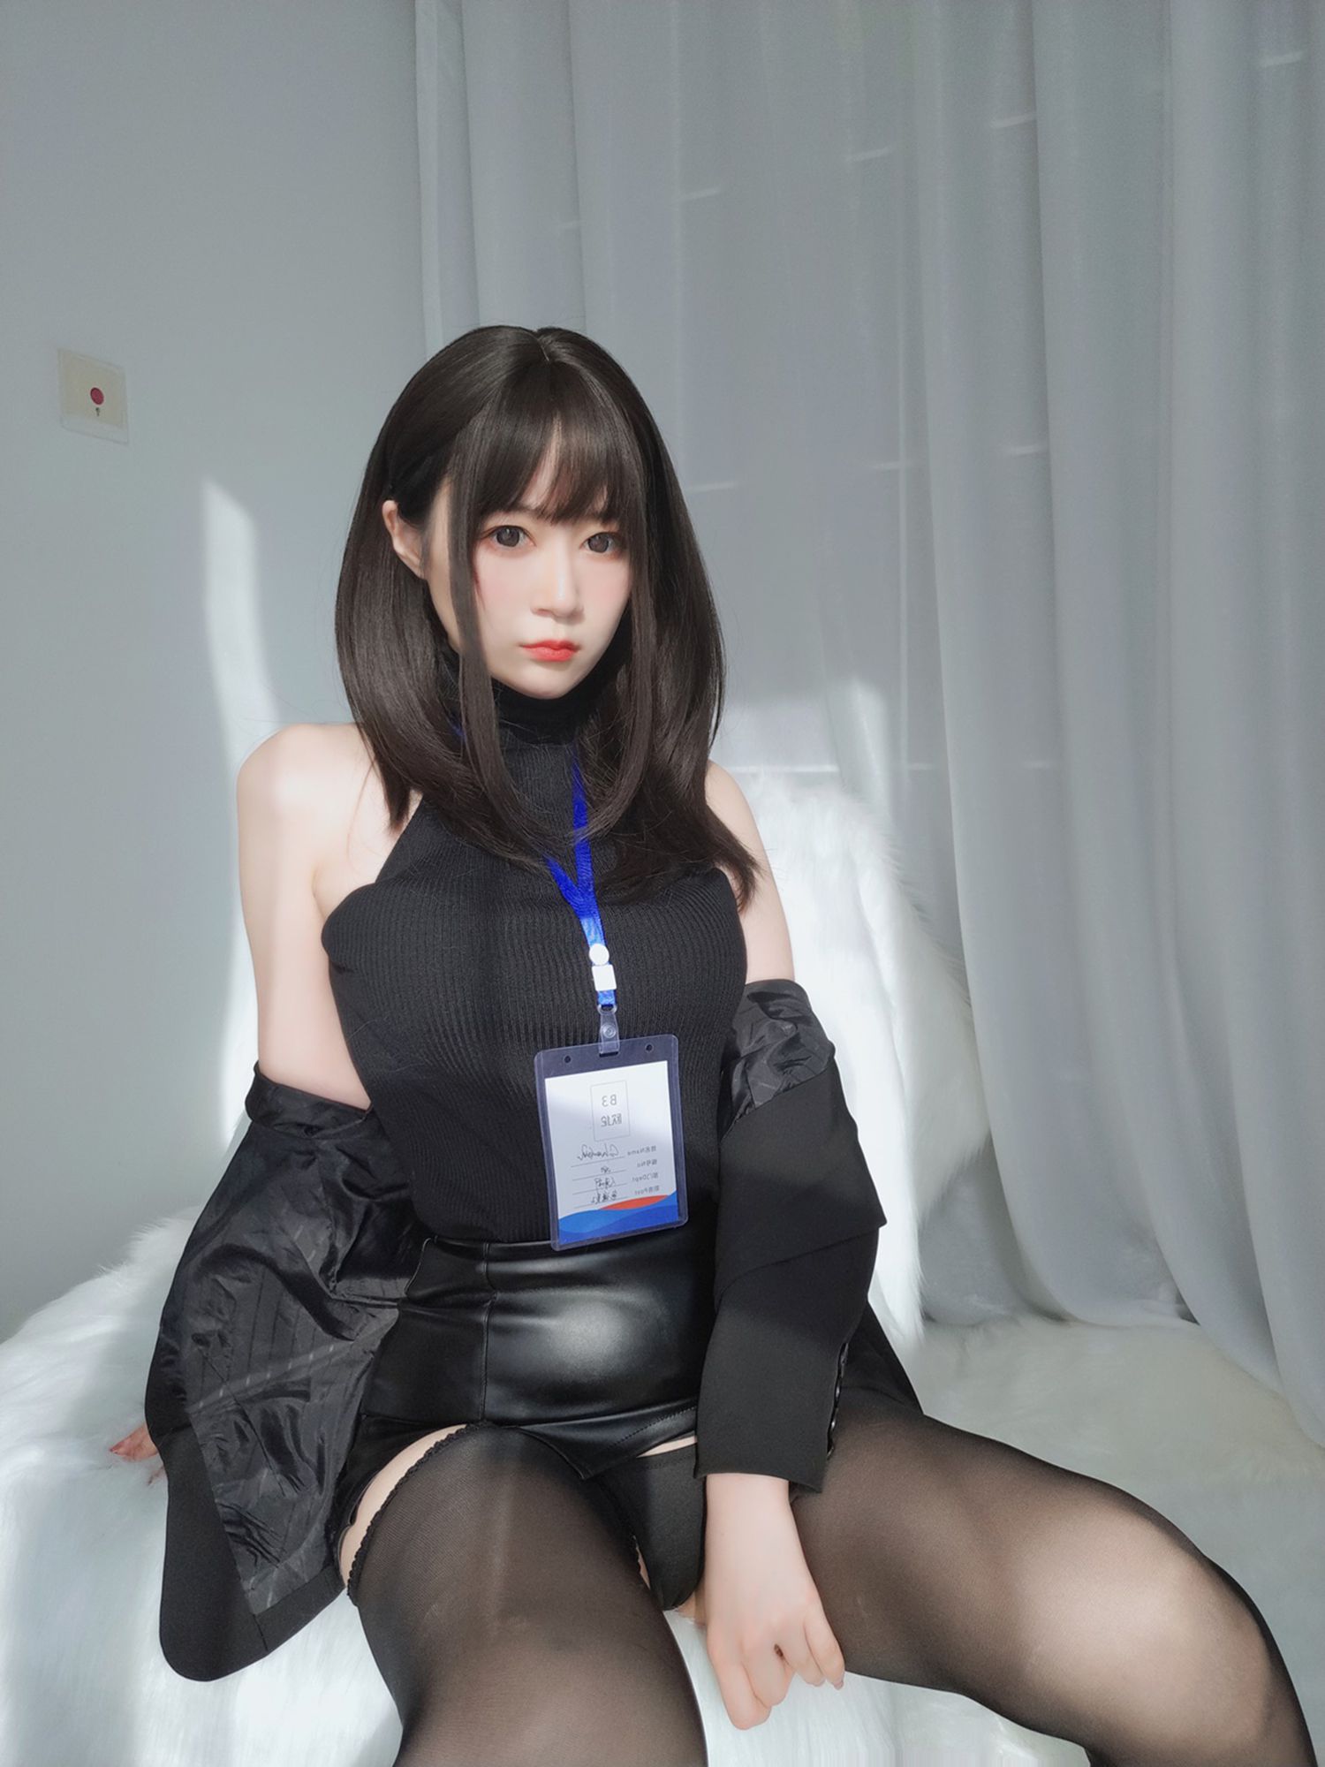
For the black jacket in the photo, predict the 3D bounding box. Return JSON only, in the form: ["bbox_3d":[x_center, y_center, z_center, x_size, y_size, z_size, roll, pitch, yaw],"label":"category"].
[{"bbox_3d":[-0.097,0.277,0.920,0.550,0.420,0.360,-3,7,-16],"label":"black jacket"}]

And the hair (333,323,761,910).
[{"bbox_3d":[-0.082,-0.181,0.880,0.265,0.390,0.245,-4,7,-24],"label":"hair"}]

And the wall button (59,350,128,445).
[{"bbox_3d":[-0.640,-0.548,1.438,0.012,0.086,0.086,2,7,27],"label":"wall button"}]

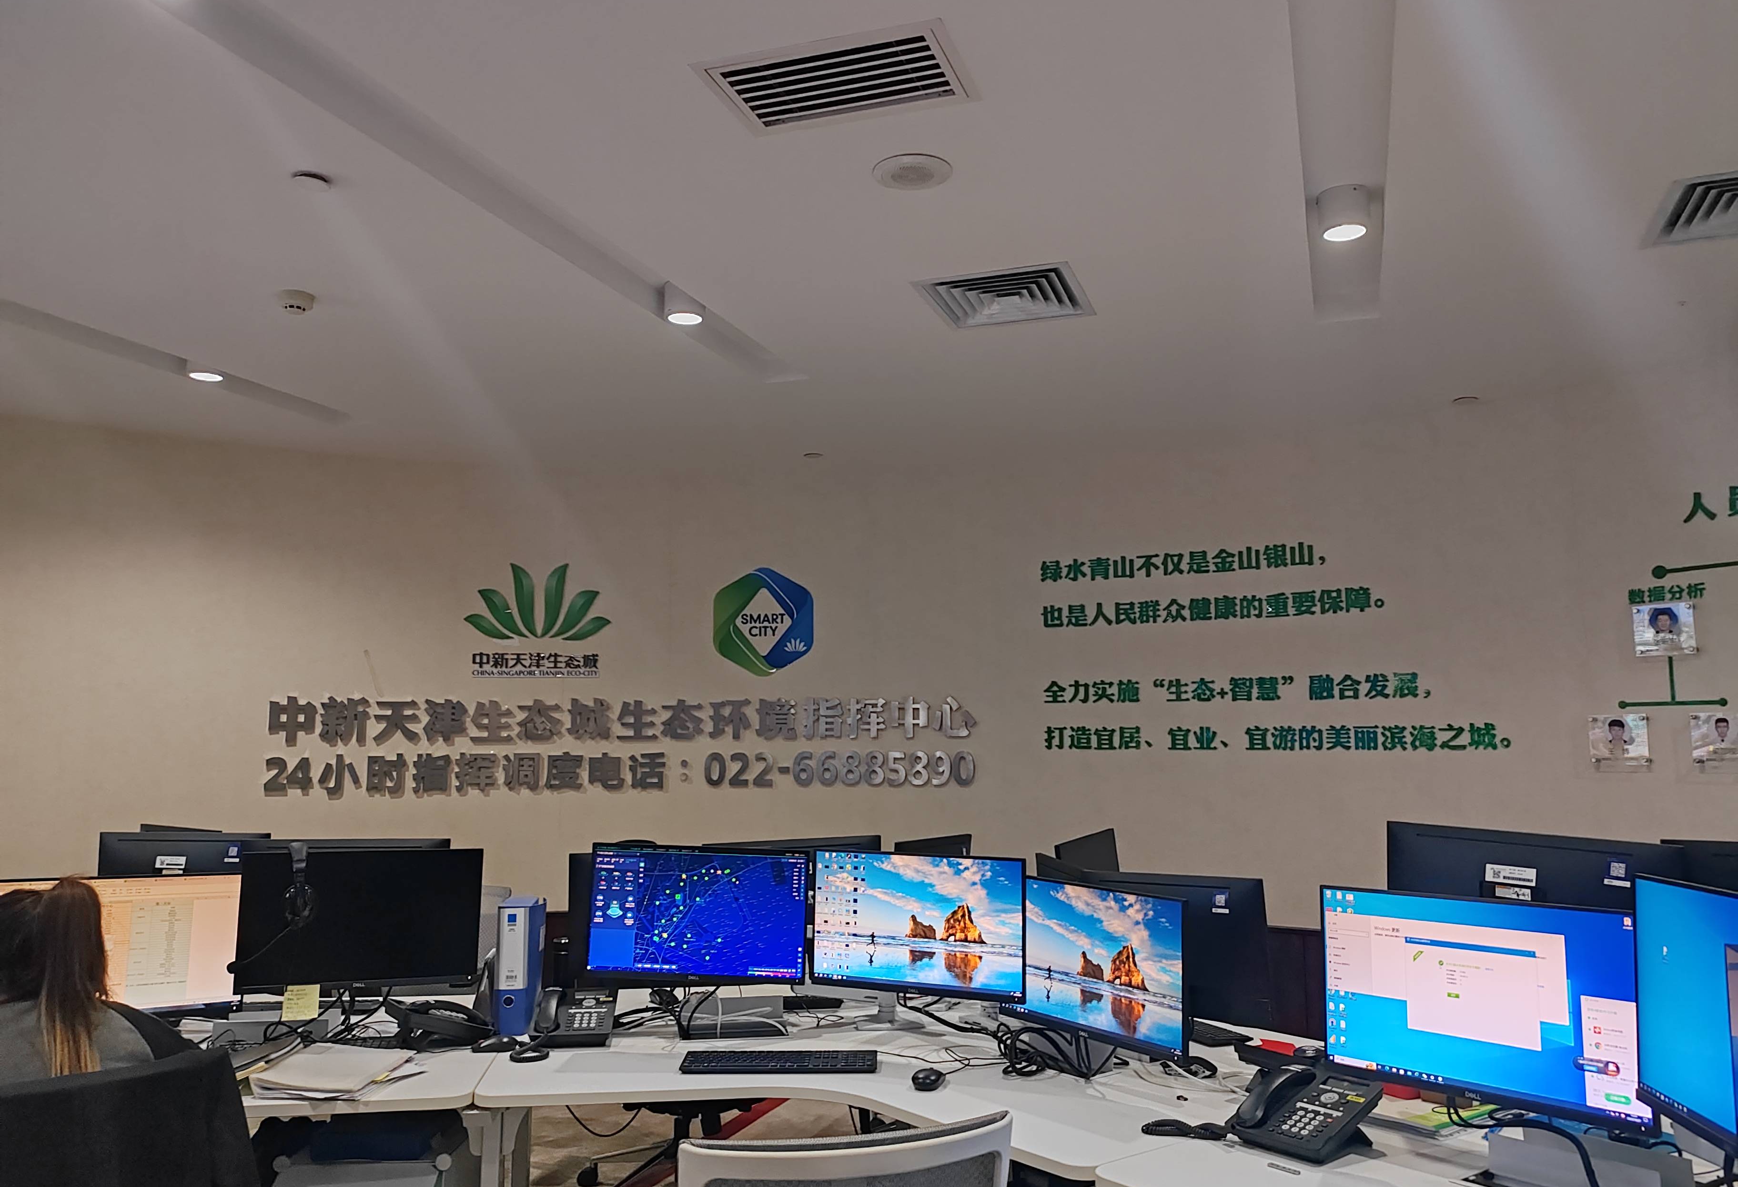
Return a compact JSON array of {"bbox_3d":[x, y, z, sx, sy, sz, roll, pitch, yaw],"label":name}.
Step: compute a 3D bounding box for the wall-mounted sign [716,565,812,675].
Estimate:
[{"bbox_3d":[-0.530,0.144,6.846,0.507,0.550,0.030,-1,-6,3],"label":"wall-mounted sign"}]

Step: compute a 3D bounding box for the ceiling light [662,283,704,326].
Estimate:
[{"bbox_3d":[-0.596,-0.945,4.413,0.130,0.110,0.130,0,-6,0],"label":"ceiling light"}]

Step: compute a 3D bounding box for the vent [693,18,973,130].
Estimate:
[{"bbox_3d":[-0.060,-1.079,2.866,0.535,0.040,0.347,-2,-7,19],"label":"vent"}]

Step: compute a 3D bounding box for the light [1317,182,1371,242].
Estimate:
[{"bbox_3d":[1.293,-1.033,3.688,0.130,0.110,0.130,-2,-7,19],"label":"light"}]

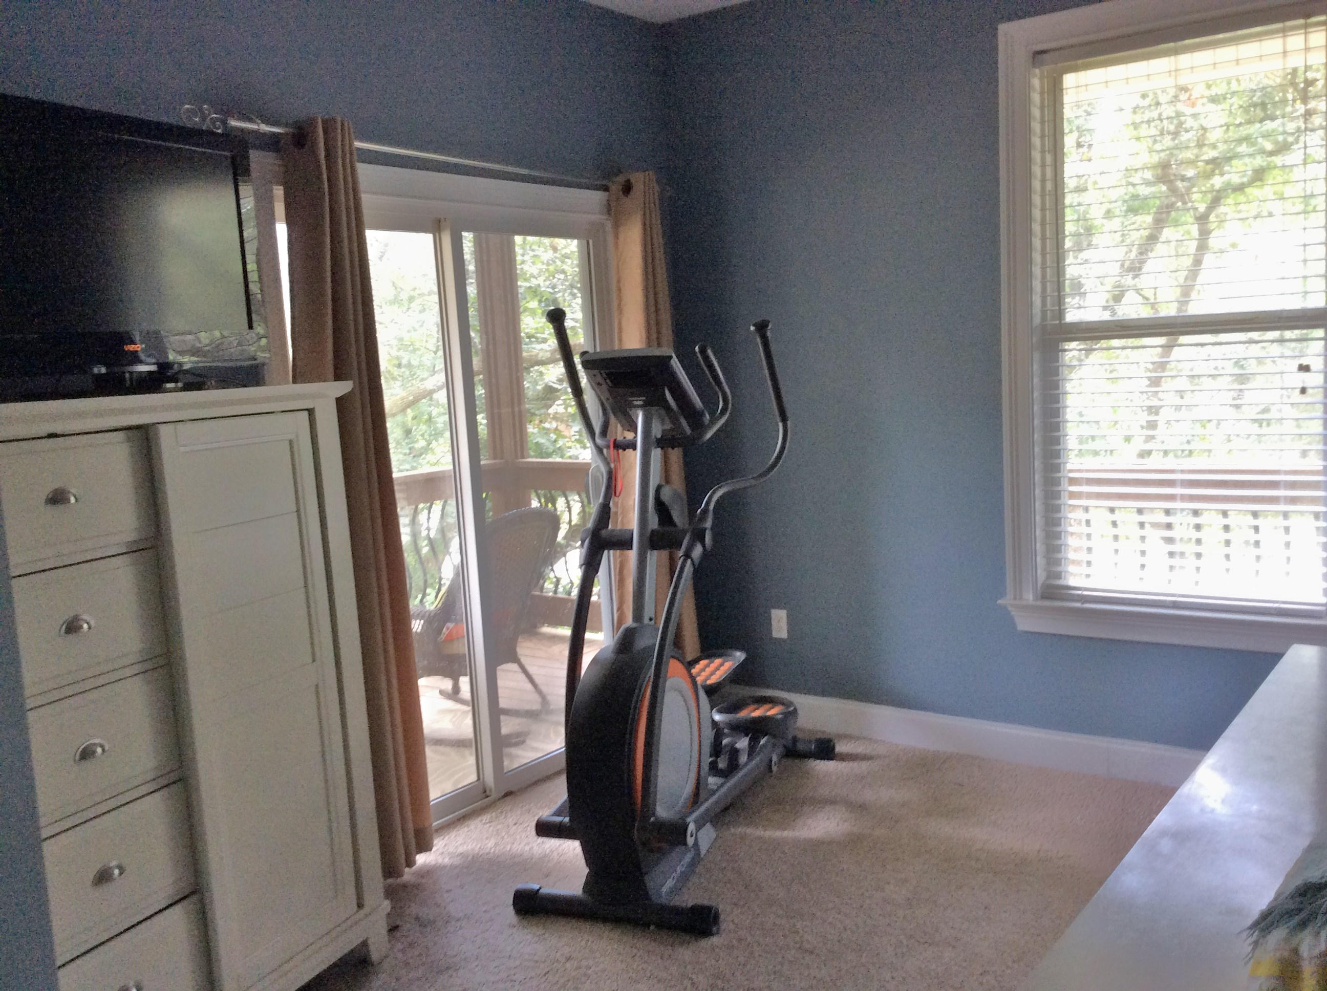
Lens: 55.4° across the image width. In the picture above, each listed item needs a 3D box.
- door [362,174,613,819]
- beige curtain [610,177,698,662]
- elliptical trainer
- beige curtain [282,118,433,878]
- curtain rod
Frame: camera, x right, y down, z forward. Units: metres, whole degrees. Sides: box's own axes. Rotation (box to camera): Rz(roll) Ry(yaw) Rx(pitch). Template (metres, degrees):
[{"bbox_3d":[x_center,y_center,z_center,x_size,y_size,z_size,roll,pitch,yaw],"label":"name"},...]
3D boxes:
[{"bbox_3d":[-0.657,0.012,4.222,0.120,2.080,1.680,1,8,37],"label":"door"},{"bbox_3d":[-0.018,-0.143,4.853,0.140,2.170,0.370,1,8,37],"label":"beige curtain"},{"bbox_3d":[0.063,0.229,3.896,0.630,1.640,1.510,-1,7,18],"label":"elliptical trainer"},{"bbox_3d":[-0.882,0.024,3.675,0.150,2.190,0.340,1,8,37],"label":"beige curtain"},{"bbox_3d":[-0.613,-1.065,4.051,0.090,0.090,2.100,1,8,37],"label":"curtain rod"}]

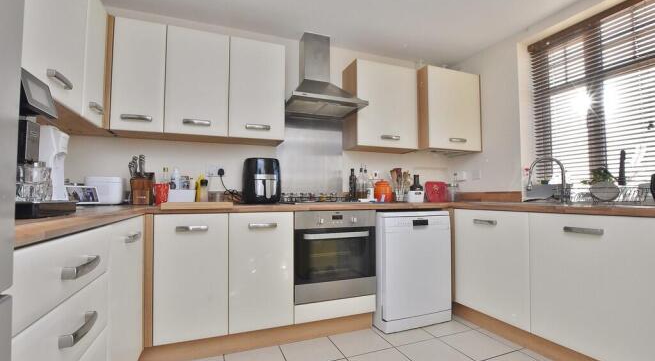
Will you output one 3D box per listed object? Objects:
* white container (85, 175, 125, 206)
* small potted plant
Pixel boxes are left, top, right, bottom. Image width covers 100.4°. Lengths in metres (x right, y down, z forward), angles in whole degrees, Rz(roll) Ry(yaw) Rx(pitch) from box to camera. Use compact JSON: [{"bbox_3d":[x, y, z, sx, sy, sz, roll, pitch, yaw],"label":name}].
[{"bbox_3d":[-1.413,0.067,1.742,0.180,0.172,0.170,2,-3,-24],"label":"white container"},{"bbox_3d":[1.782,0.030,1.776,0.180,0.232,0.180,1,-4,-19],"label":"small potted plant"}]

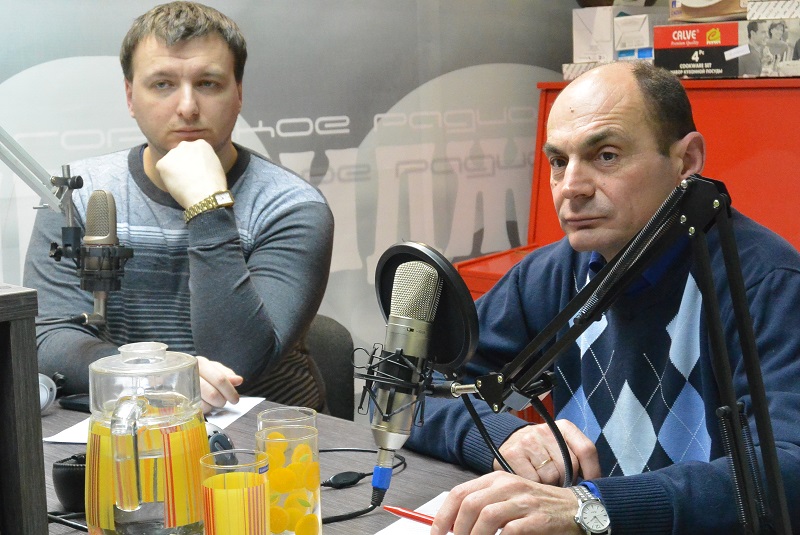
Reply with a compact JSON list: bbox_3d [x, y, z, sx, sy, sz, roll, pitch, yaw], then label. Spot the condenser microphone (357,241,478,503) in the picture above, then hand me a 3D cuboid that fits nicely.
[{"bbox_3d":[0.008,0.114,1.814,0.130,0.285,0.150,10,0,-42],"label":"condenser microphone"}]

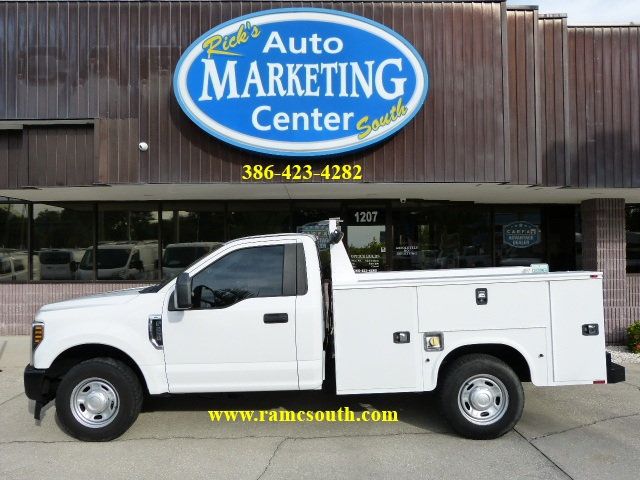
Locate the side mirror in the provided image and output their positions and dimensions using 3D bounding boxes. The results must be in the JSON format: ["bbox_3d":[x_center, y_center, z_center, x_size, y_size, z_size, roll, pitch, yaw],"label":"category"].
[{"bbox_3d":[-1.208,0.456,4.580,0.140,0.325,0.260,0,-1,-11],"label":"side mirror"}]

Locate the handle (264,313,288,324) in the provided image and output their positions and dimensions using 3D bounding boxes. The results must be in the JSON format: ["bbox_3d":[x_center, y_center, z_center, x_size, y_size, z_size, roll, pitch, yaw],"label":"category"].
[{"bbox_3d":[-0.401,0.720,4.745,0.225,0.098,0.055,-1,-1,1],"label":"handle"}]

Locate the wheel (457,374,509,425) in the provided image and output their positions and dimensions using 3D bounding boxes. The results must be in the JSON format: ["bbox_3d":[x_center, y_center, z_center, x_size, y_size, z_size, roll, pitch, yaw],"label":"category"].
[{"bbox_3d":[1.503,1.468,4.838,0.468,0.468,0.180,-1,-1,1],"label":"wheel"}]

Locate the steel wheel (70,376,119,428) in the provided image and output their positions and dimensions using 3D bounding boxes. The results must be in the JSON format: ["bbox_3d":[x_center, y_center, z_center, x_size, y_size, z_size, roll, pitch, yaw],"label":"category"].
[{"bbox_3d":[-2.092,1.520,4.910,0.468,0.468,0.180,-1,-1,1],"label":"steel wheel"}]

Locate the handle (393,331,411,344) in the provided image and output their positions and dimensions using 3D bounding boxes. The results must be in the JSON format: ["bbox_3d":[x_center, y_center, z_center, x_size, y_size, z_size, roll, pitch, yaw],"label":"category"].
[{"bbox_3d":[0.747,0.892,4.735,0.155,0.115,0.045,-3,-1,1],"label":"handle"}]

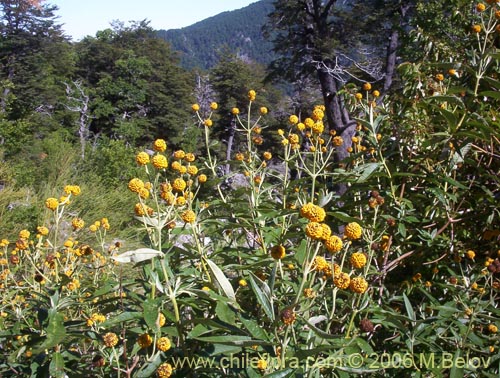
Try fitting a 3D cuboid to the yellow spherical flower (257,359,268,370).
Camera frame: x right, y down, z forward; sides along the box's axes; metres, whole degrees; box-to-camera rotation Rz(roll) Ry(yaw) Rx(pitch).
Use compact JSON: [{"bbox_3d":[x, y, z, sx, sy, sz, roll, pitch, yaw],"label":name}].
[{"bbox_3d":[0.024,0.327,1.050,0.019,0.019,0.019,0,4,0],"label":"yellow spherical flower"}]

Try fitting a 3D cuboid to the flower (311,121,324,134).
[{"bbox_3d":[0.139,-0.125,1.150,0.024,0.024,0.024,0,4,0],"label":"flower"}]

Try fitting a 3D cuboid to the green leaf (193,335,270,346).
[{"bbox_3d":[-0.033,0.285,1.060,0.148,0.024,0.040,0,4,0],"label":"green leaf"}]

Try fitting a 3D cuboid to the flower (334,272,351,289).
[{"bbox_3d":[0.153,0.153,0.940,0.027,0.027,0.027,0,4,0],"label":"flower"}]

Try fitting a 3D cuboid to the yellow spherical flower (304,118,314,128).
[{"bbox_3d":[0.129,-0.142,1.220,0.020,0.020,0.020,0,4,0],"label":"yellow spherical flower"}]

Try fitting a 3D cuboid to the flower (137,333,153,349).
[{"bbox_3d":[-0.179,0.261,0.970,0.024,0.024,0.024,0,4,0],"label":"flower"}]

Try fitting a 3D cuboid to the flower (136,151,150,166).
[{"bbox_3d":[-0.185,-0.052,0.980,0.024,0.024,0.024,0,4,0],"label":"flower"}]

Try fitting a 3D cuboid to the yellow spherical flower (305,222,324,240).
[{"bbox_3d":[0.108,0.070,0.950,0.027,0.027,0.027,0,4,0],"label":"yellow spherical flower"}]

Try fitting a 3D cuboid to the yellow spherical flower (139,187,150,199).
[{"bbox_3d":[-0.183,0.008,0.980,0.020,0.020,0.020,0,4,0],"label":"yellow spherical flower"}]

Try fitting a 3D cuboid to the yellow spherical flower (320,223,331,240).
[{"bbox_3d":[0.127,0.074,0.968,0.027,0.027,0.027,0,4,0],"label":"yellow spherical flower"}]

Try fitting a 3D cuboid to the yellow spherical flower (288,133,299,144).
[{"bbox_3d":[0.097,-0.109,1.230,0.023,0.023,0.023,0,4,0],"label":"yellow spherical flower"}]

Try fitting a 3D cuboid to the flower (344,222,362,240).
[{"bbox_3d":[0.152,0.062,0.830,0.025,0.025,0.025,0,4,0],"label":"flower"}]

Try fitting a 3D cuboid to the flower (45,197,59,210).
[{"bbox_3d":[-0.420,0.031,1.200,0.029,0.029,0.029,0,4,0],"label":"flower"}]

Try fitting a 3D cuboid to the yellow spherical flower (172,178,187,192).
[{"bbox_3d":[-0.126,-0.007,1.020,0.024,0.024,0.024,0,4,0],"label":"yellow spherical flower"}]

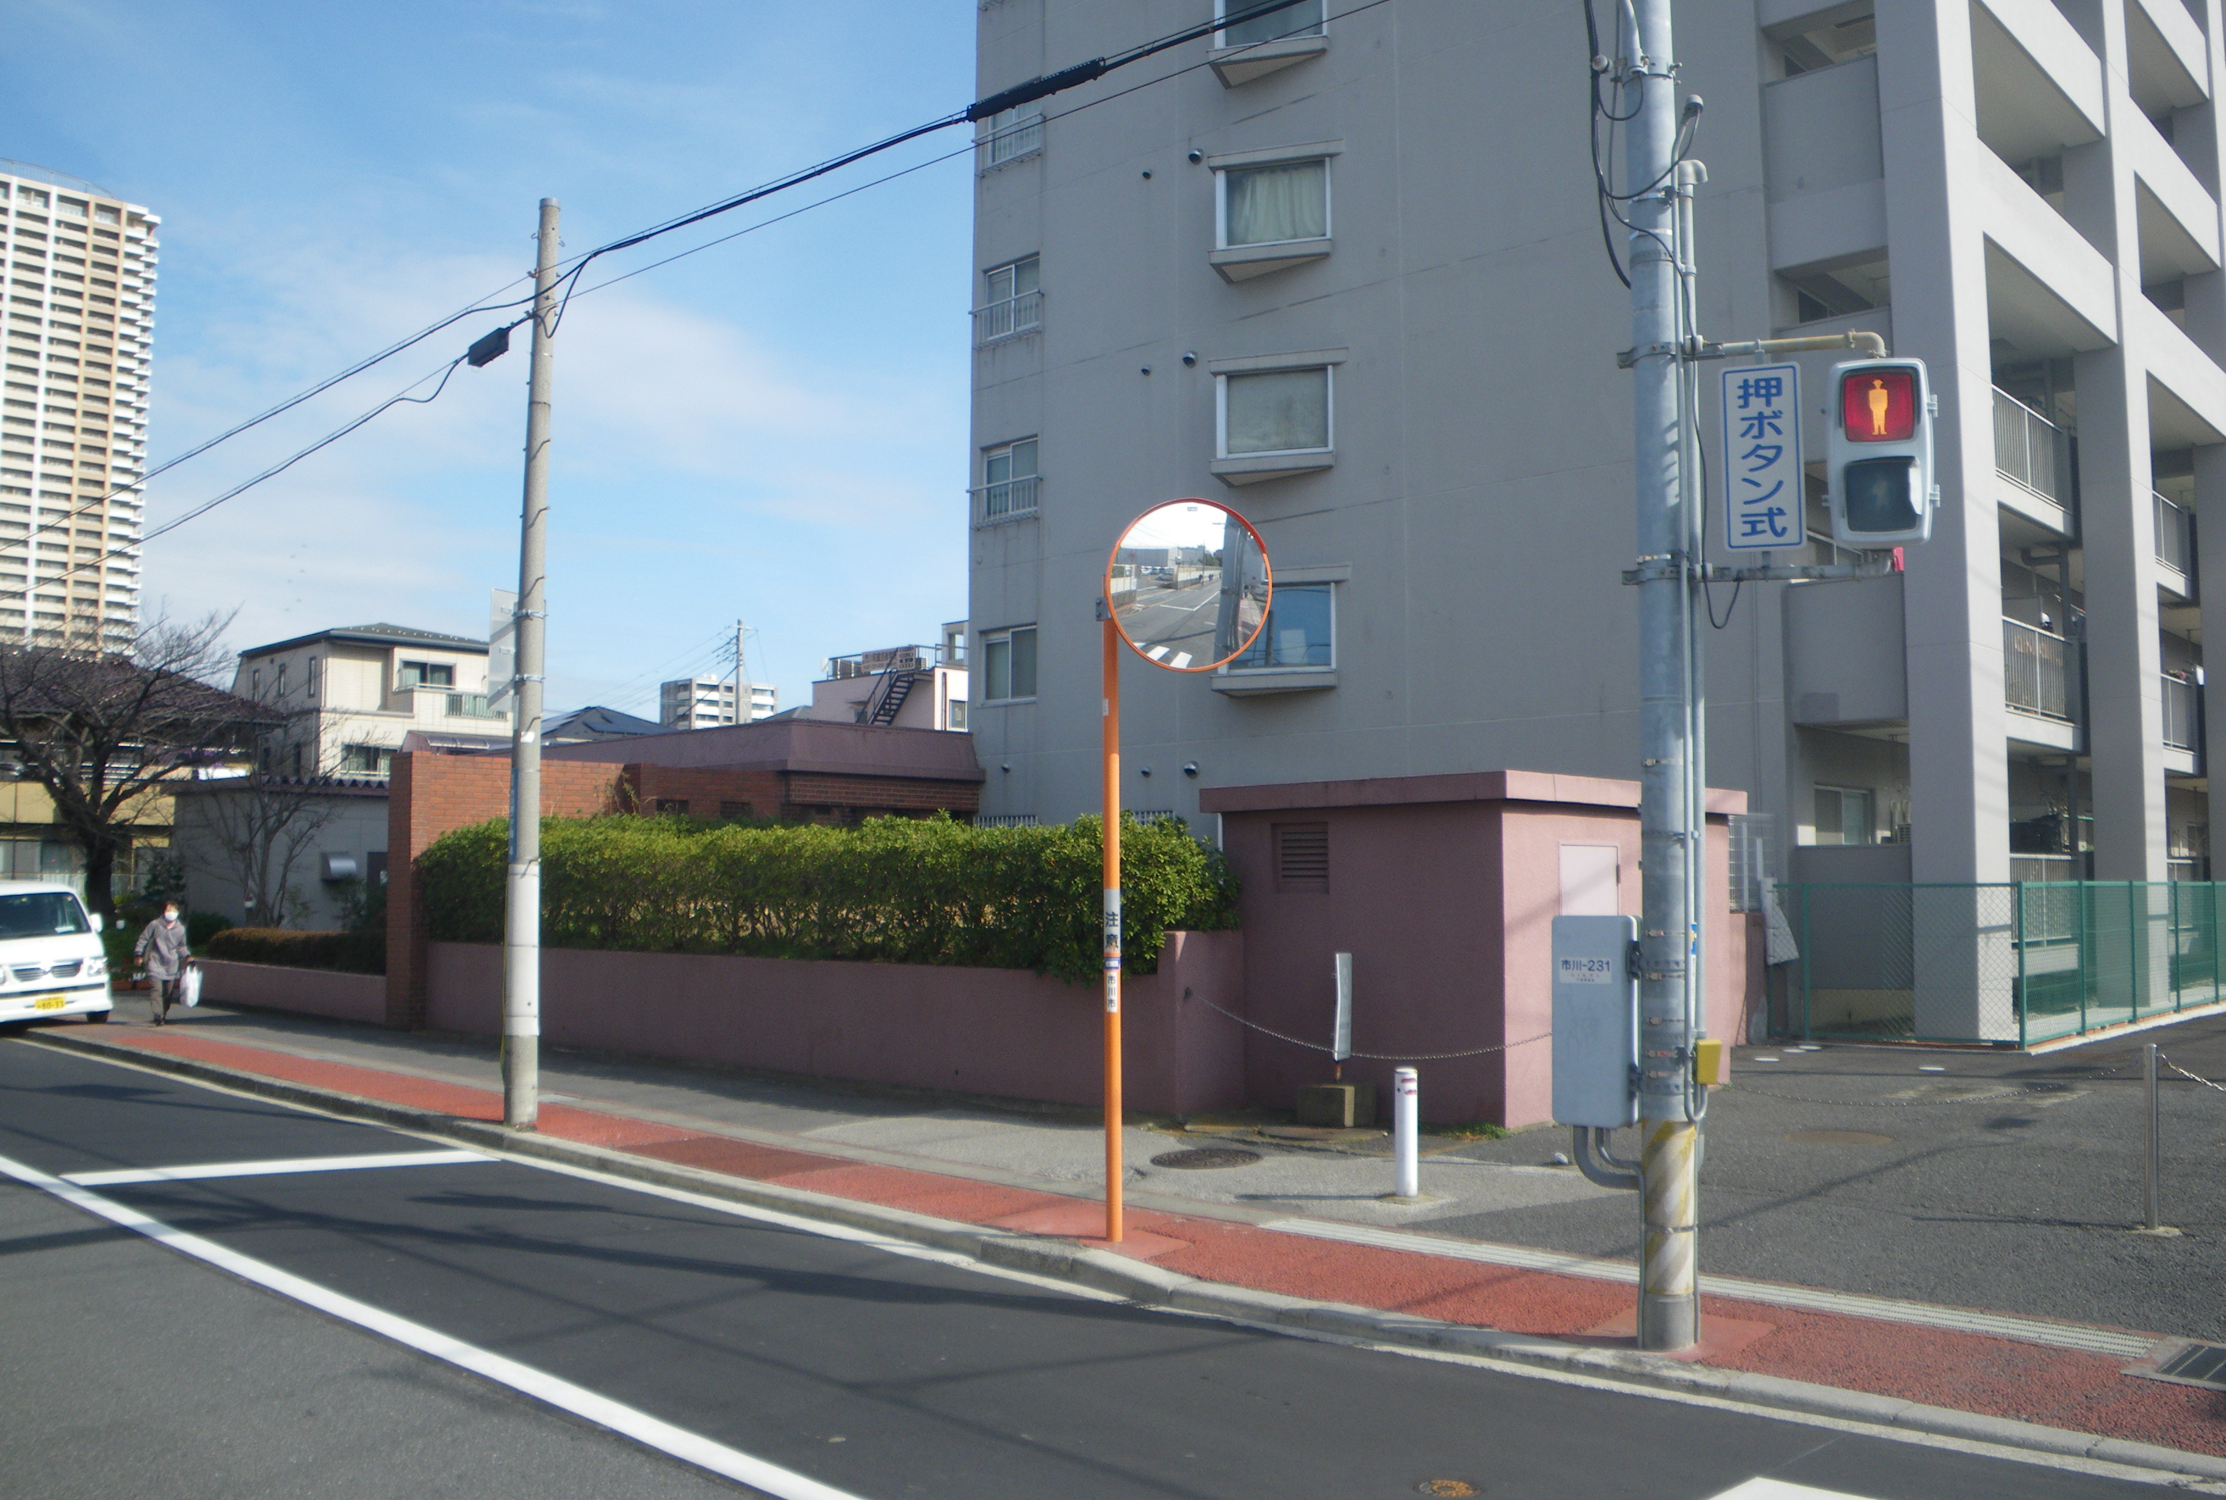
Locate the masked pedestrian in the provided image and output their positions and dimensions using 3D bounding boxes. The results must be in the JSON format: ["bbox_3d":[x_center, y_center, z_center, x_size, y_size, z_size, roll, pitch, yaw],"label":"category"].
[{"bbox_3d":[-11.072,2.486,21.015,0.580,1.500,0.400,4,-5,-41],"label":"masked pedestrian"}]

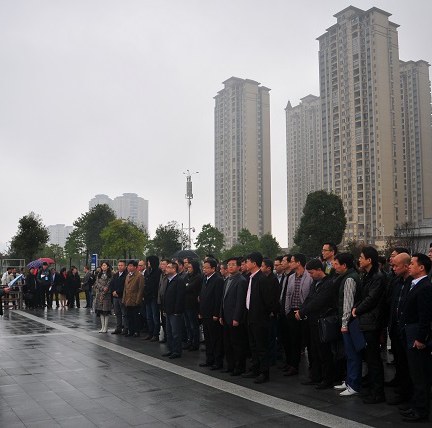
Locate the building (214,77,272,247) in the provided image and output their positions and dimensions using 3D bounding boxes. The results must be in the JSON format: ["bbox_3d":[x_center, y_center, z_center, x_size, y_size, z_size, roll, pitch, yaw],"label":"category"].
[{"bbox_3d":[14.294,-25.706,261.564,19.000,98.470,25.000,4,-7,-40],"label":"building"}]

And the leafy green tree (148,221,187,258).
[{"bbox_3d":[-5.047,3.787,49.880,3.900,6.260,3.800,1,-6,-6],"label":"leafy green tree"}]

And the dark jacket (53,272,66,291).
[{"bbox_3d":[-6.159,2.662,19.025,0.530,0.730,0.340,3,-7,-23],"label":"dark jacket"}]

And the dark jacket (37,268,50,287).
[{"bbox_3d":[-6.701,2.486,18.742,0.530,0.720,0.330,2,-6,-14],"label":"dark jacket"}]

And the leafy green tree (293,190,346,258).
[{"bbox_3d":[8.604,1.695,40.011,4.100,7.350,4.000,0,-5,0],"label":"leafy green tree"}]

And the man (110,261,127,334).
[{"bbox_3d":[-2.238,1.941,11.157,0.500,1.720,0.340,-4,-7,30],"label":"man"}]

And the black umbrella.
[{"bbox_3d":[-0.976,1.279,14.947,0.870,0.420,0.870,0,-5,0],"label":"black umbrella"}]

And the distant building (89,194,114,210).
[{"bbox_3d":[-129.909,15.497,551.082,32.000,76.170,30.000,1,-6,-11],"label":"distant building"}]

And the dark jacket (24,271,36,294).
[{"bbox_3d":[-7.223,2.711,18.819,0.360,0.870,0.500,-4,-7,31],"label":"dark jacket"}]

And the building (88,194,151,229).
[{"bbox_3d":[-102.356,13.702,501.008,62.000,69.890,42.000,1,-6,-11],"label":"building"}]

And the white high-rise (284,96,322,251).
[{"bbox_3d":[57.315,-23.303,285.411,18.000,97.480,26.000,4,-7,-40],"label":"white high-rise"}]

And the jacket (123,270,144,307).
[{"bbox_3d":[-1.837,1.665,10.784,0.500,0.810,0.340,-4,-7,35],"label":"jacket"}]

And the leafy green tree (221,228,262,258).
[{"bbox_3d":[2.751,4.045,51.847,4.100,4.990,3.900,0,-5,0],"label":"leafy green tree"}]

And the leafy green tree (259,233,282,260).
[{"bbox_3d":[5.419,3.986,47.833,2.600,4.310,2.500,0,-5,0],"label":"leafy green tree"}]

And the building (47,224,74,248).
[{"bbox_3d":[-226.352,46.109,699.055,40.000,62.000,26.000,2,-6,-20],"label":"building"}]

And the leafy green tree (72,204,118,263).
[{"bbox_3d":[-11.674,2.780,45.965,4.200,7.430,4.100,2,-6,-14],"label":"leafy green tree"}]

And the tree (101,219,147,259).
[{"bbox_3d":[-8.237,3.279,42.894,4.100,5.780,4.000,1,-6,-11],"label":"tree"}]

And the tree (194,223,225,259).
[{"bbox_3d":[-0.639,3.512,47.882,3.100,5.360,3.000,0,-5,0],"label":"tree"}]

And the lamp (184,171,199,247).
[{"bbox_3d":[-4.154,0.953,80.269,2.400,16.600,2.000,0,-5,0],"label":"lamp"}]

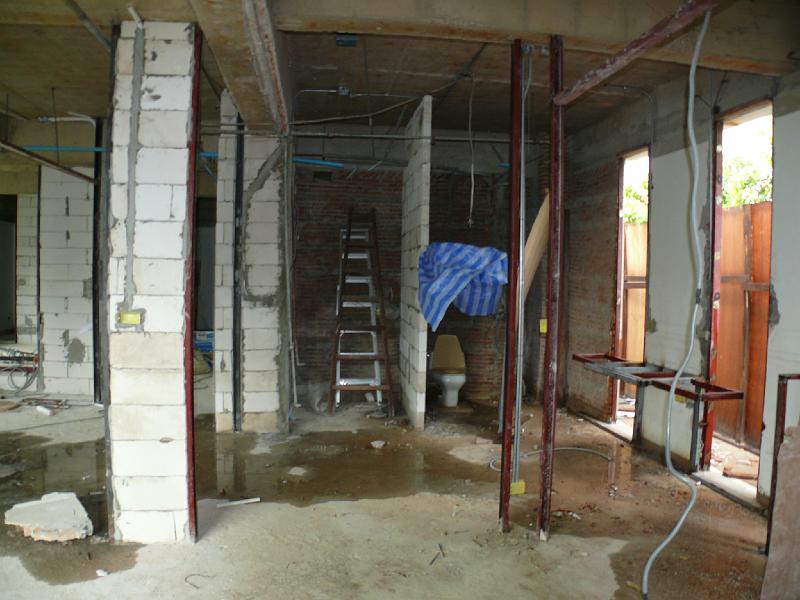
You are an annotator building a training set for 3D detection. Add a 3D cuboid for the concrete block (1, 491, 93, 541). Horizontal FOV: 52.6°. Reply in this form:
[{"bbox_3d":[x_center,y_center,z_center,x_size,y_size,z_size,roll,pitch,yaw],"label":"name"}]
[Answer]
[{"bbox_3d":[-2.063,1.278,4.777,0.480,0.130,0.480,1,2,-20],"label":"concrete block"}]

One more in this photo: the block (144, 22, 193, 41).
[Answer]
[{"bbox_3d":[-1.281,-1.482,4.501,0.256,0.095,0.090,1,2,-5],"label":"block"}]

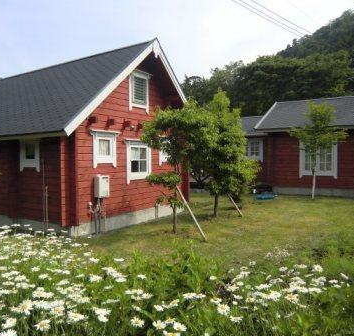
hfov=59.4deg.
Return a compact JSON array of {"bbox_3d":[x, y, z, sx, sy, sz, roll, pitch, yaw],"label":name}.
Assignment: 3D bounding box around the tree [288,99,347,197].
[{"bbox_3d":[5.508,-0.650,12.027,2.120,3.750,1.950,1,2,25],"label":"tree"}]

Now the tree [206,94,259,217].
[{"bbox_3d":[1.585,-0.422,9.312,1.700,3.770,1.620,0,2,10],"label":"tree"}]

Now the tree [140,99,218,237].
[{"bbox_3d":[0.061,-0.036,7.510,1.740,3.270,1.600,0,2,0],"label":"tree"}]

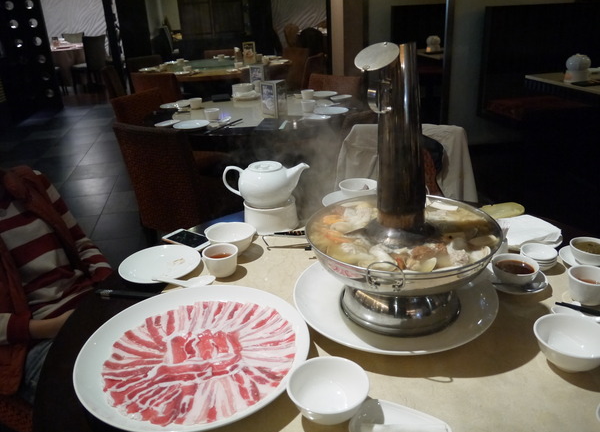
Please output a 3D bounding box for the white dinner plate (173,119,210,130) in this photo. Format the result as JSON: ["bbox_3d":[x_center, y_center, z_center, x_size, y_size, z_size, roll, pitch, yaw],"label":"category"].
[{"bbox_3d":[-0.547,-0.457,2.466,0.183,0.021,0.183,-3,23,0],"label":"white dinner plate"}]

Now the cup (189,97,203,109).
[{"bbox_3d":[-0.627,-0.682,2.954,0.077,0.060,0.077,-3,23,0],"label":"cup"}]

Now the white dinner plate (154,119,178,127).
[{"bbox_3d":[-0.691,-0.481,2.546,0.132,0.018,0.132,-3,23,0],"label":"white dinner plate"}]

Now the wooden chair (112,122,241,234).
[{"bbox_3d":[-0.423,-0.057,2.293,0.467,0.873,0.579,10,26,26],"label":"wooden chair"}]

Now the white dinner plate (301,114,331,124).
[{"bbox_3d":[0.085,-0.477,2.393,0.136,0.019,0.136,-3,23,0],"label":"white dinner plate"}]

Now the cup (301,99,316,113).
[{"bbox_3d":[0.046,-0.581,2.582,0.076,0.055,0.076,-2,23,0],"label":"cup"}]

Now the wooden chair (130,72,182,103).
[{"bbox_3d":[-1.055,-0.863,4.294,0.460,0.833,0.540,9,26,26],"label":"wooden chair"}]

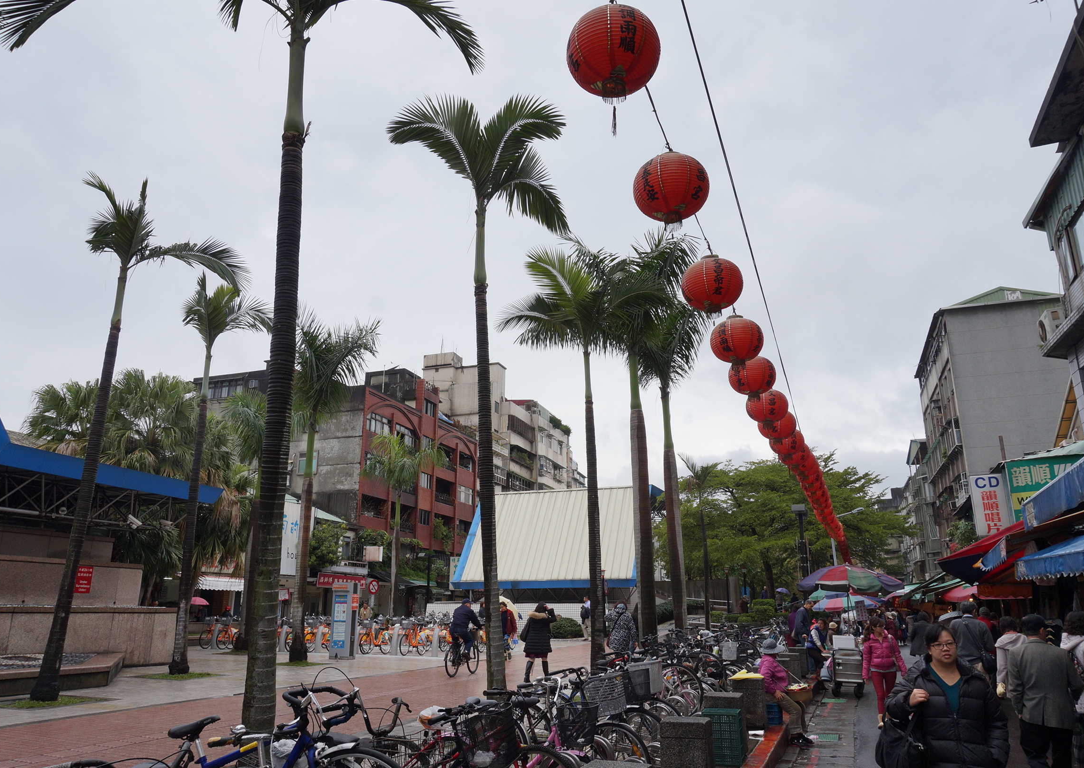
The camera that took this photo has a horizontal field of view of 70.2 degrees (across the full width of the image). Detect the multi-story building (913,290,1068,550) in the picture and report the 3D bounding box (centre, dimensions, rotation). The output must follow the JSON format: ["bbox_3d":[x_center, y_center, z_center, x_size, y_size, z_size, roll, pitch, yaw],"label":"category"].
[{"bbox_3d":[28.637,5.404,47.157,7.200,18.900,14.800,-6,-17,19],"label":"multi-story building"}]

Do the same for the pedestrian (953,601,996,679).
[{"bbox_3d":[5.338,3.561,9.379,0.550,1.770,0.360,-6,-17,21],"label":"pedestrian"}]

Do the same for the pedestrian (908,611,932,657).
[{"bbox_3d":[8.314,5.833,16.846,0.530,1.650,0.380,-6,-17,21],"label":"pedestrian"}]

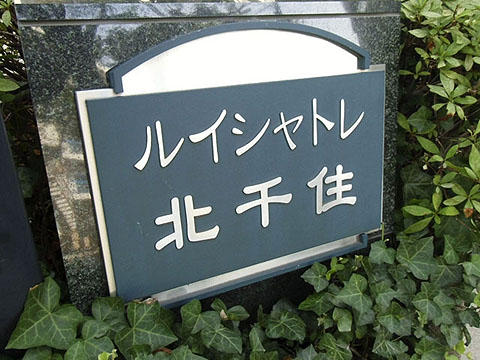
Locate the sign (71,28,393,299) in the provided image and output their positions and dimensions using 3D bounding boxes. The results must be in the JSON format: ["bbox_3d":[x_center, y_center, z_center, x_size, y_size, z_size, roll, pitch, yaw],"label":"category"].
[{"bbox_3d":[0.037,-0.033,0.571,0.546,0.442,0.031,-10,15,-20],"label":"sign"}]

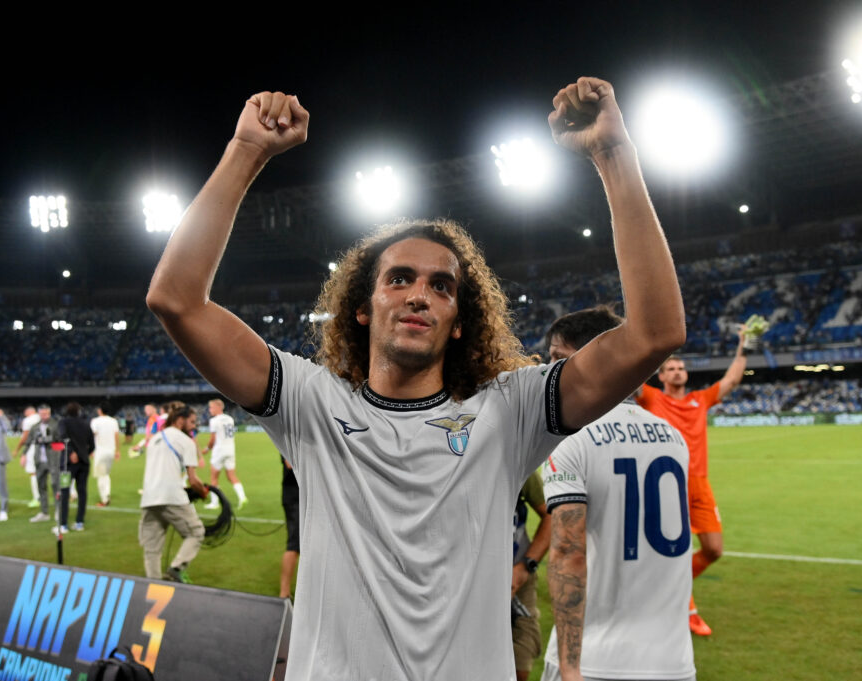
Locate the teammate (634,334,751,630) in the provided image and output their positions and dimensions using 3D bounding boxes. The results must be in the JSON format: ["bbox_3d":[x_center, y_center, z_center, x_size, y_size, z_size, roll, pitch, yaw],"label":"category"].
[{"bbox_3d":[1.685,0.875,4.657,0.820,1.990,0.620,-2,-7,7],"label":"teammate"}]

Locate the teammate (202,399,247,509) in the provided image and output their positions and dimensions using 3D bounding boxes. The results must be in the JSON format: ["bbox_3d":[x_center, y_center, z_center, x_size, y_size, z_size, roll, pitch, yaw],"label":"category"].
[{"bbox_3d":[-3.530,1.928,11.700,0.650,1.800,0.550,-5,-8,28],"label":"teammate"}]

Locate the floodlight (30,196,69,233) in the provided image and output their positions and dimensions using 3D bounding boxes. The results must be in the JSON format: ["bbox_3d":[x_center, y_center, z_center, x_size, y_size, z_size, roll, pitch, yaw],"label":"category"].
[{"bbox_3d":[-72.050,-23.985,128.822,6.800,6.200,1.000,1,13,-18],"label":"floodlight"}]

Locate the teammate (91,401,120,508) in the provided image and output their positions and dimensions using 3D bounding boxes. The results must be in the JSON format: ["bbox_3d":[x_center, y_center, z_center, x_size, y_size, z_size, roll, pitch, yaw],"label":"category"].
[{"bbox_3d":[-5.885,2.051,12.435,0.550,1.820,0.450,4,-8,-37],"label":"teammate"}]

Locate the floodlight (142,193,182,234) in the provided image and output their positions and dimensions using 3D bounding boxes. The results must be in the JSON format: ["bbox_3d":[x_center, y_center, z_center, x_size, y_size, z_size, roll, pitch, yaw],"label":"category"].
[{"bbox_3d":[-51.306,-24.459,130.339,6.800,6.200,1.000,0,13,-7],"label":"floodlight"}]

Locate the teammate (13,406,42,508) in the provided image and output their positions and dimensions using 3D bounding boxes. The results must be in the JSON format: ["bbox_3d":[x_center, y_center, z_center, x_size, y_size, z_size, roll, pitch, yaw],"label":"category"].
[{"bbox_3d":[-7.170,2.097,12.405,0.550,1.770,0.550,-1,-7,0],"label":"teammate"}]

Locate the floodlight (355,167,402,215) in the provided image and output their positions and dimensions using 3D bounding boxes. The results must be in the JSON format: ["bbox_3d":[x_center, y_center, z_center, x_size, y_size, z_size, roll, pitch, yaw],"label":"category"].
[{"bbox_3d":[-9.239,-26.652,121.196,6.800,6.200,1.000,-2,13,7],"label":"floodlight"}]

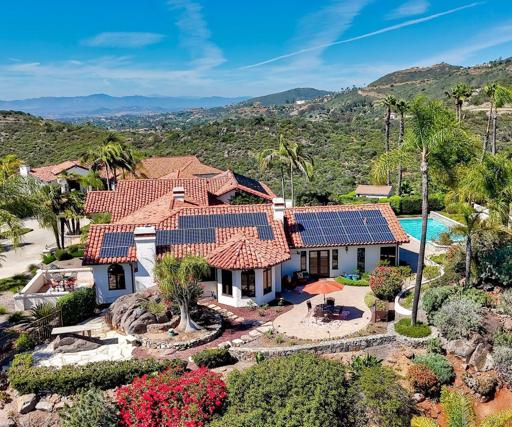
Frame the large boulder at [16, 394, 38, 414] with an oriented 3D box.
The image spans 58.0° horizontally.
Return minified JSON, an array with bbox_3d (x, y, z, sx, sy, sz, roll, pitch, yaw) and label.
[{"bbox_3d":[-10.730,8.950,21.650,0.950,0.850,0.800,-1,13,0],"label":"large boulder"}]

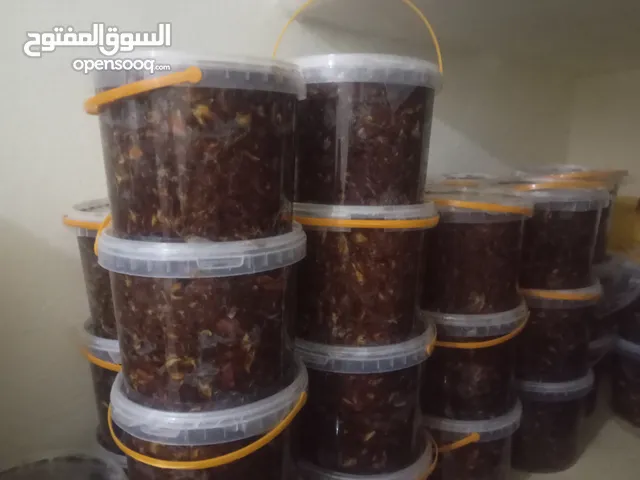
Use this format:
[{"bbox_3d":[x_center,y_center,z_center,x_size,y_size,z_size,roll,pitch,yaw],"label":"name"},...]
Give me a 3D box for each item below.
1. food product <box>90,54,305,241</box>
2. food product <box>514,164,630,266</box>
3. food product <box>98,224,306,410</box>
[{"bbox_3d":[-0.127,-0.097,0.580,0.228,0.175,0.228,0,9,0],"label":"food product"},{"bbox_3d":[0.553,-0.052,1.166,0.225,0.174,0.225,0,9,0],"label":"food product"},{"bbox_3d":[-0.128,0.069,0.596,0.226,0.174,0.226,0,9,0],"label":"food product"}]

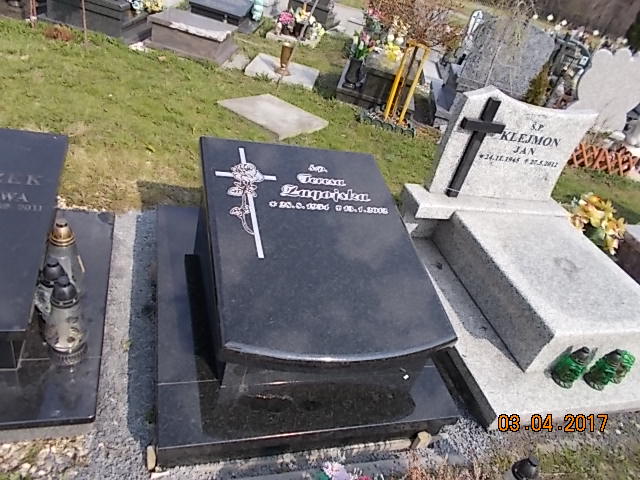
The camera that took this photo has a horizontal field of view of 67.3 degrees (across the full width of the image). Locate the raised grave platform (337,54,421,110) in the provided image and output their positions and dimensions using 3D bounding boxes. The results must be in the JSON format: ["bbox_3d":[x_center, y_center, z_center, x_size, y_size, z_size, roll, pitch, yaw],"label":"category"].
[{"bbox_3d":[0.630,-1.679,4.907,0.720,0.350,1.200,17,35,-2],"label":"raised grave platform"}]

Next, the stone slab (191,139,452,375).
[{"bbox_3d":[-0.014,-0.010,1.850,0.808,0.058,1.079,3,46,-21],"label":"stone slab"}]

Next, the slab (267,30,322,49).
[{"bbox_3d":[-0.339,-2.634,6.208,0.620,0.100,0.550,13,35,-8],"label":"slab"}]

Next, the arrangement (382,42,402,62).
[{"bbox_3d":[0.730,-1.844,4.725,0.180,0.160,0.180,17,35,-2],"label":"arrangement"}]

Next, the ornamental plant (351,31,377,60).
[{"bbox_3d":[0.428,-1.781,4.458,0.210,0.230,0.210,17,35,-2],"label":"ornamental plant"}]

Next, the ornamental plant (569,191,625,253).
[{"bbox_3d":[1.573,-0.083,2.736,0.230,0.310,0.280,3,38,-21],"label":"ornamental plant"}]

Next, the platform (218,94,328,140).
[{"bbox_3d":[-0.361,-0.955,3.729,0.610,0.055,0.610,31,36,24],"label":"platform"}]

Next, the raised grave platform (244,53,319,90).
[{"bbox_3d":[-0.351,-1.676,4.832,0.650,0.060,0.640,14,32,-2],"label":"raised grave platform"}]

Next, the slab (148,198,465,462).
[{"bbox_3d":[-0.136,0.267,1.951,1.000,0.093,1.164,3,38,-21],"label":"slab"}]

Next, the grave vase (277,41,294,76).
[{"bbox_3d":[-0.305,-1.722,4.575,0.120,0.280,0.120,3,38,-21],"label":"grave vase"}]

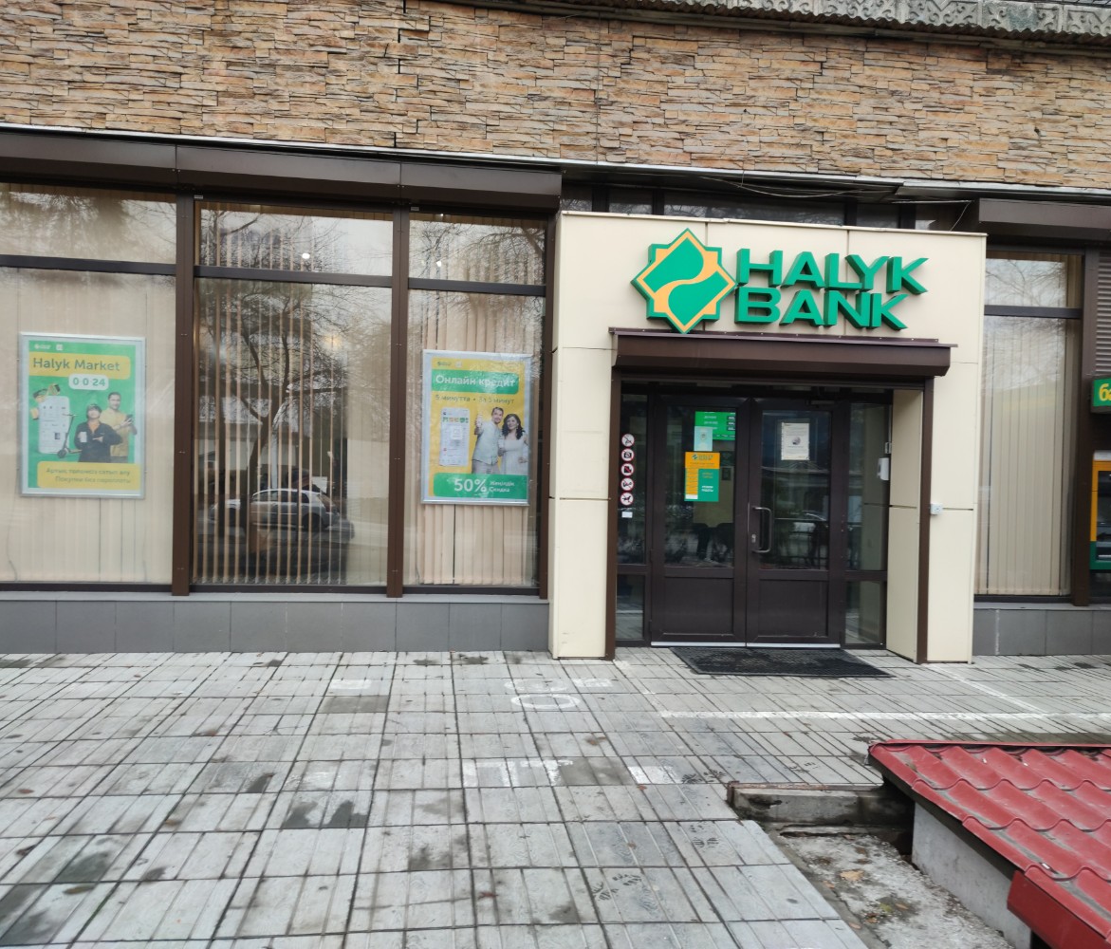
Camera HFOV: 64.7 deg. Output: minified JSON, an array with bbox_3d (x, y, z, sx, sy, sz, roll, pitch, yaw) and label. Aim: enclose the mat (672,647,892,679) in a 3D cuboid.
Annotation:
[{"bbox_3d":[1.698,1.438,6.774,1.411,0.020,0.882,1,1,-7],"label":"mat"}]

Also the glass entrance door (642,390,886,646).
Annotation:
[{"bbox_3d":[1.745,0.388,7.279,2.031,2.109,0.100,1,1,-7],"label":"glass entrance door"}]

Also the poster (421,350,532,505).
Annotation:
[{"bbox_3d":[-0.625,-0.361,7.002,0.859,1.212,0.040,1,1,-7],"label":"poster"}]

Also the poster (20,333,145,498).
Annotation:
[{"bbox_3d":[-3.575,-0.435,6.637,0.889,1.223,0.040,1,1,-7],"label":"poster"}]

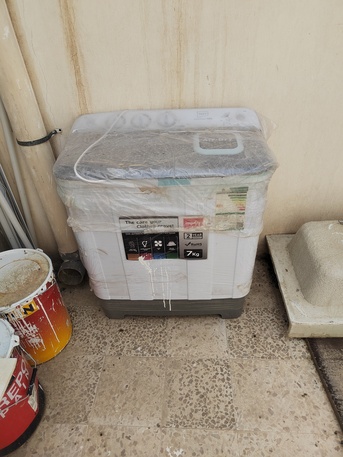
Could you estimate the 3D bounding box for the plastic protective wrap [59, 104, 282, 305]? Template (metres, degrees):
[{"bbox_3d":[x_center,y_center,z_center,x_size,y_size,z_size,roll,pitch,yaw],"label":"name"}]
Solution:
[{"bbox_3d":[-0.002,-0.081,1.309,0.715,0.738,0.440,0,37,4],"label":"plastic protective wrap"}]

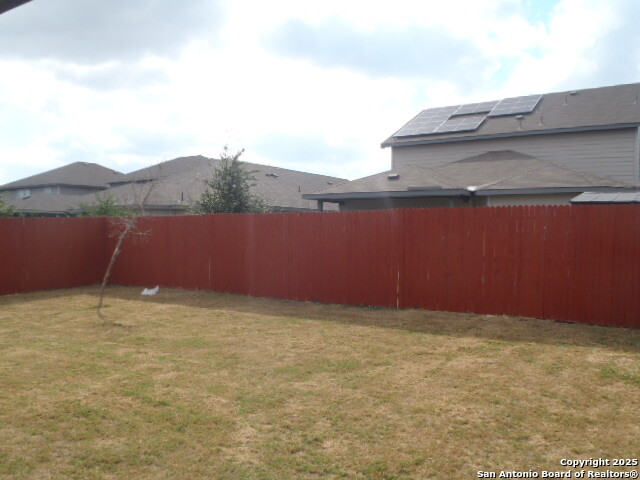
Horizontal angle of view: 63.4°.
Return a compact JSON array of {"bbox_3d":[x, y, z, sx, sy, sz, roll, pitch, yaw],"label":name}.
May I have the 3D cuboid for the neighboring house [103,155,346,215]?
[{"bbox_3d":[-3.248,-1.784,30.861,12.000,5.400,19.000,1,1,31],"label":"neighboring house"}]

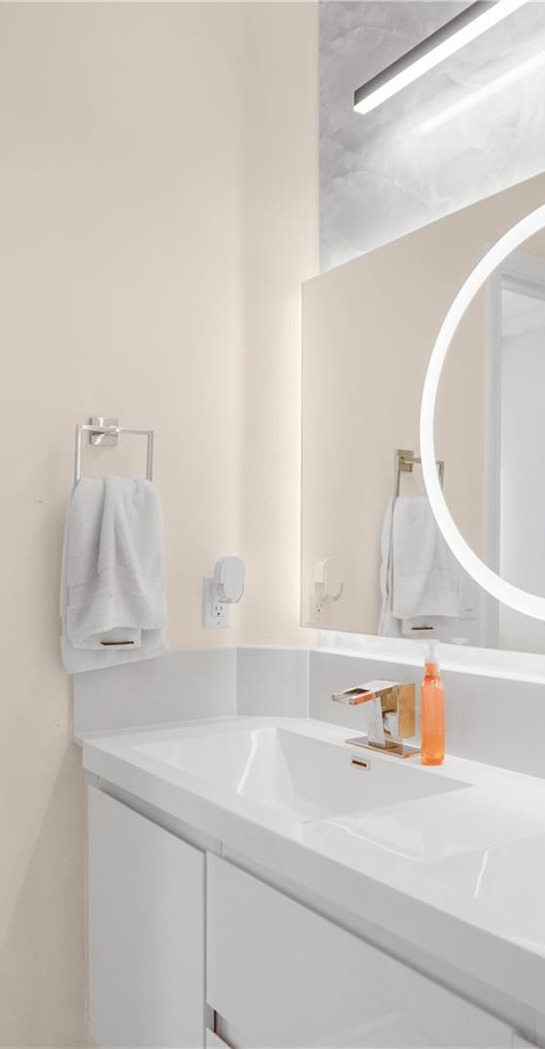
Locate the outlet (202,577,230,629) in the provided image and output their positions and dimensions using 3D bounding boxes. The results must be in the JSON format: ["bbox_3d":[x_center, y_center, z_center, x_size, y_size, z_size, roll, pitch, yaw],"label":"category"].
[{"bbox_3d":[-0.122,0.173,1.730,0.070,0.115,0.010,1,-2,-34],"label":"outlet"}]

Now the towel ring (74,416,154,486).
[{"bbox_3d":[-0.320,-0.144,1.566,0.160,0.140,0.065,1,-2,-34],"label":"towel ring"}]

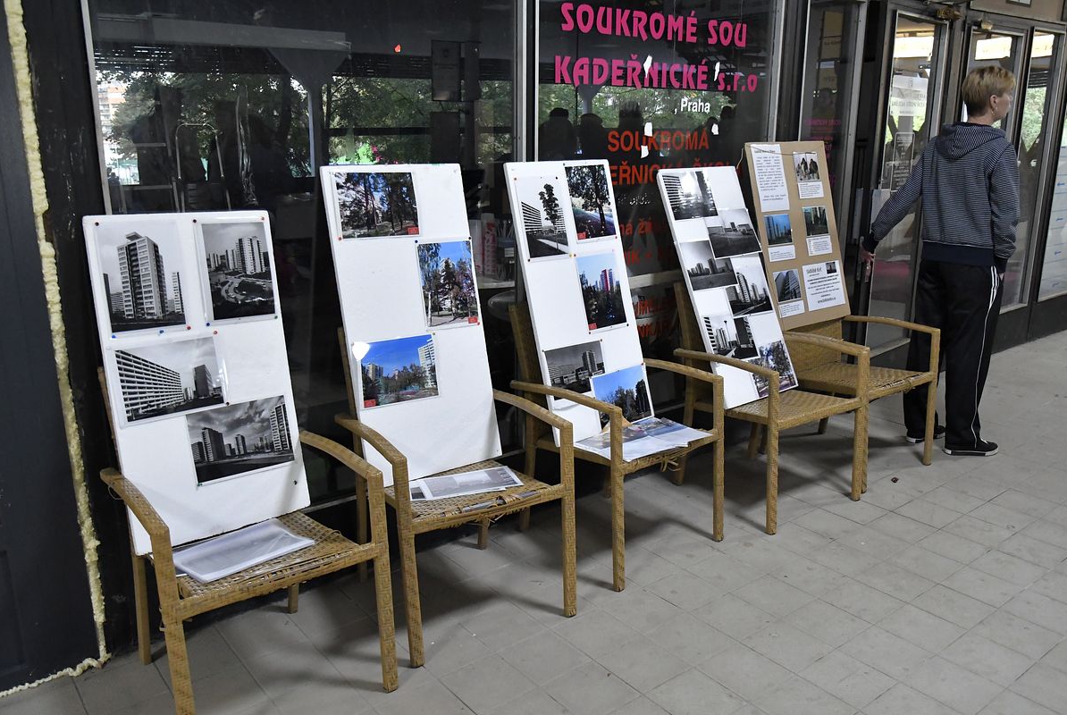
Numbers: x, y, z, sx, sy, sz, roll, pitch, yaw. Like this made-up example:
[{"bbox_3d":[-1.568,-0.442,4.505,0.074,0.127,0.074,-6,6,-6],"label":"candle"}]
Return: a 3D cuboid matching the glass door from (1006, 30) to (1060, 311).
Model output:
[{"bbox_3d":[3.361,-1.227,5.646,0.510,1.860,0.050,-11,18,-36],"label":"glass door"}]

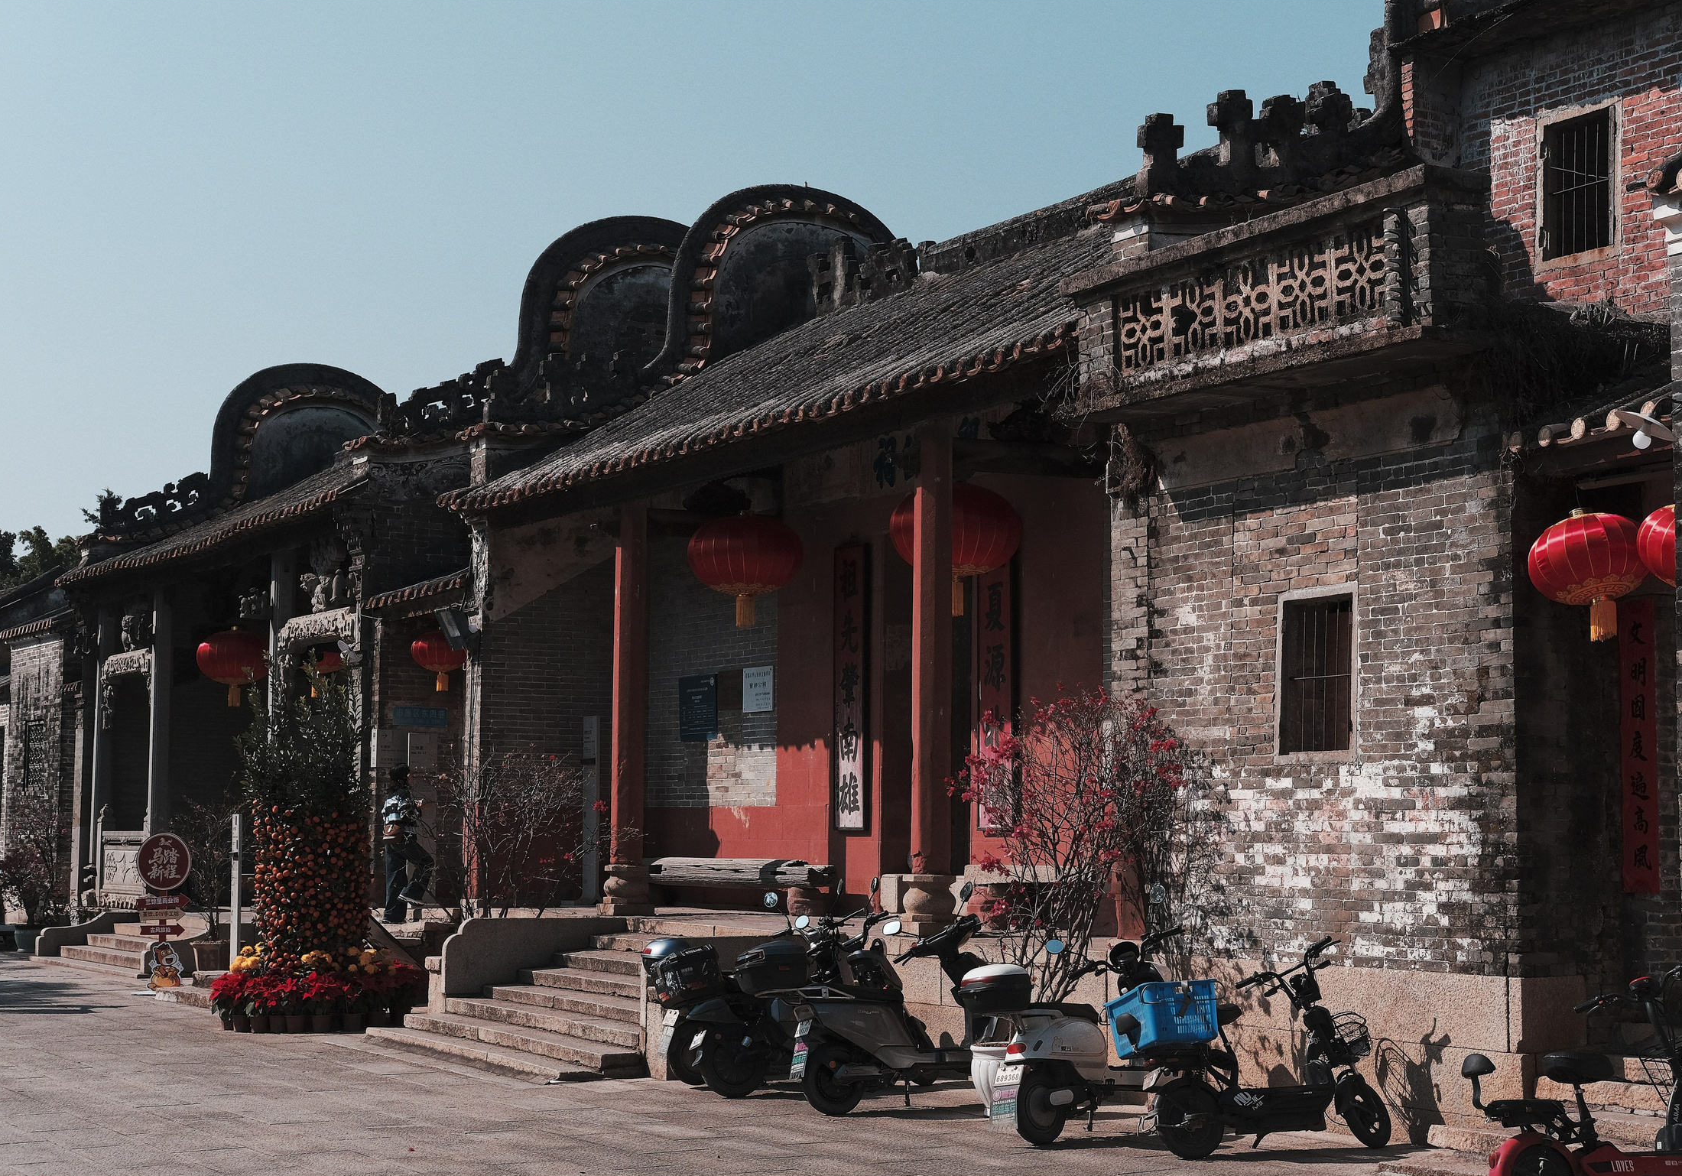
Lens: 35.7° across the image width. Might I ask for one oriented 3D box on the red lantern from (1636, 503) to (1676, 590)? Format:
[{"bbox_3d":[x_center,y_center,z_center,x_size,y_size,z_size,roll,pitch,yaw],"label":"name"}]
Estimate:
[{"bbox_3d":[4.197,-0.091,12.799,0.600,0.680,0.600,0,-6,-30],"label":"red lantern"}]

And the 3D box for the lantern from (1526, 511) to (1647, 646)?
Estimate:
[{"bbox_3d":[3.837,-0.064,13.423,0.600,0.680,0.600,-5,-6,-31],"label":"lantern"}]

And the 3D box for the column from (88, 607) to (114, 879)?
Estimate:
[{"bbox_3d":[-10.244,2.252,36.228,0.270,4.020,0.270,3,-6,-31],"label":"column"}]

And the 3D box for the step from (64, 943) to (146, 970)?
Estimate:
[{"bbox_3d":[-8.892,4.551,32.105,0.360,0.160,3.700,3,-6,-31],"label":"step"}]

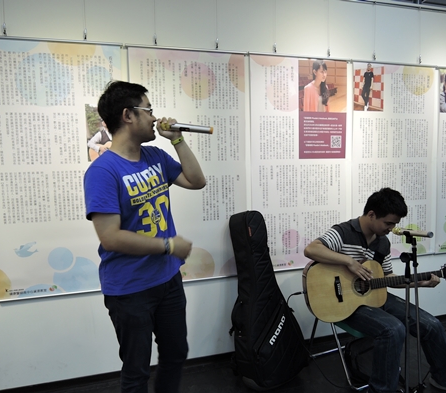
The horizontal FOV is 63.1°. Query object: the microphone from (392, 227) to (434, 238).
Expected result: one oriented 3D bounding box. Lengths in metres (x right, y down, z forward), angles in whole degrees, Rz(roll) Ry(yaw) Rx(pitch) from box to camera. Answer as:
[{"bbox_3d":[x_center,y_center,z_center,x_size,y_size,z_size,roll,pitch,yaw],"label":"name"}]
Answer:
[{"bbox_3d":[1.115,0.214,2.150,0.050,0.050,0.228,-5,5,-41],"label":"microphone"}]

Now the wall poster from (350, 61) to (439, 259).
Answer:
[{"bbox_3d":[1.401,-0.269,2.941,0.808,1.566,0.020,-3,4,-16],"label":"wall poster"}]

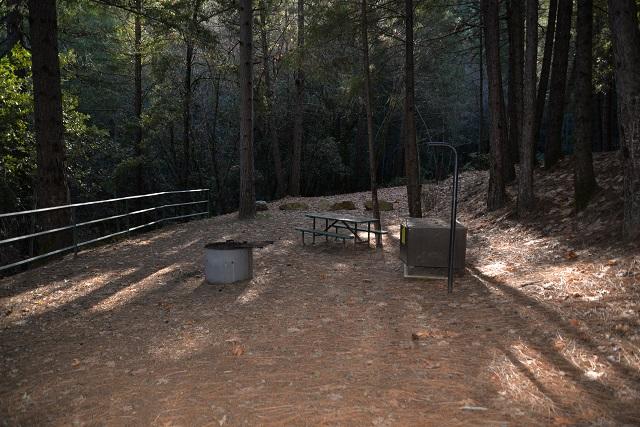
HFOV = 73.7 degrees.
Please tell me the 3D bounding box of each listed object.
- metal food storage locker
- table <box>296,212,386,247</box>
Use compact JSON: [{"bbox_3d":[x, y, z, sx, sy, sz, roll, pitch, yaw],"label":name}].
[{"bbox_3d":[2.152,0.630,8.146,1.020,0.890,1.270,1,6,10],"label":"metal food storage locker"},{"bbox_3d":[0.537,0.473,10.874,1.500,0.760,1.840,-5,8,-42],"label":"table"}]

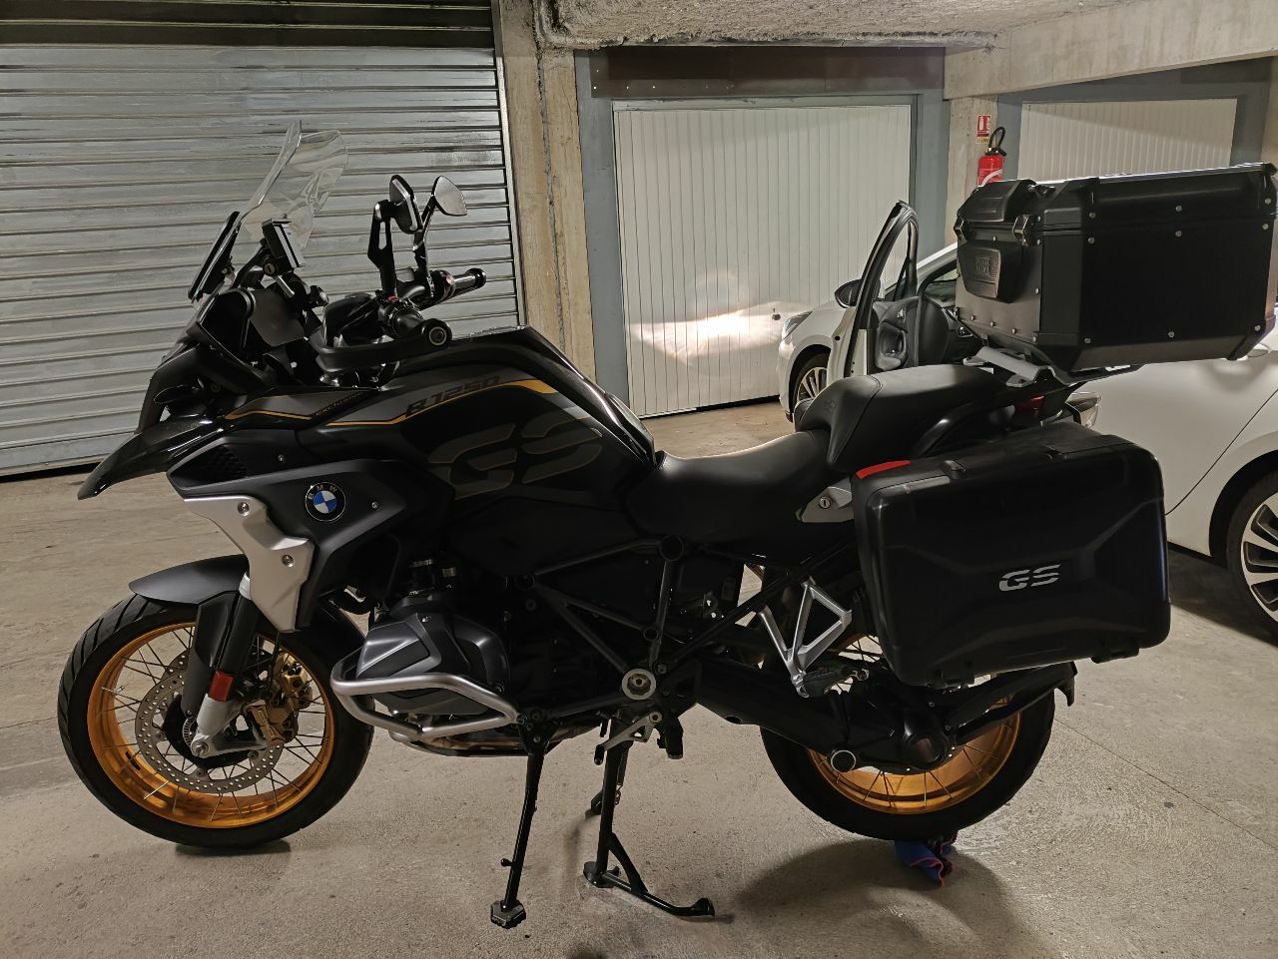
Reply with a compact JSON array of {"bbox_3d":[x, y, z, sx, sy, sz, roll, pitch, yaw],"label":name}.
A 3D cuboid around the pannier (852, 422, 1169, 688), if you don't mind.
[{"bbox_3d":[0.611,0.113,1.511,0.460,0.350,0.250,-10,14,3],"label":"pannier"}]

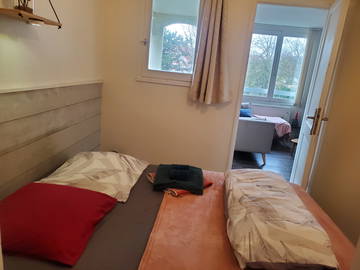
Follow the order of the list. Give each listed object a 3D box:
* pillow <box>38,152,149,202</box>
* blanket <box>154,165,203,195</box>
[{"bbox_3d":[-0.581,0.224,1.870,0.610,0.140,0.650,7,13,4],"label":"pillow"},{"bbox_3d":[-0.003,0.309,1.910,0.330,0.068,0.330,7,13,4],"label":"blanket"}]

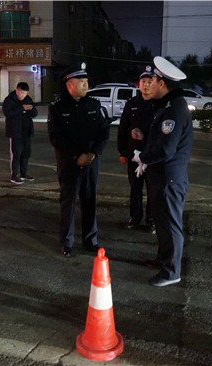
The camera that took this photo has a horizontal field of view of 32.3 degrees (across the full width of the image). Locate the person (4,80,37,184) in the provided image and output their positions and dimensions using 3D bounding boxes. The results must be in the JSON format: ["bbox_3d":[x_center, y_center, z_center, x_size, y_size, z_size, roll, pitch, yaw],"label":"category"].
[{"bbox_3d":[-1.545,-0.865,6.550,0.420,1.710,0.560,10,15,35],"label":"person"}]

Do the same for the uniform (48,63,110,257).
[{"bbox_3d":[-0.269,-0.210,3.524,0.580,1.810,0.360,-2,14,-7],"label":"uniform"}]

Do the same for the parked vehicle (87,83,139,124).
[{"bbox_3d":[1.044,-3.619,17.000,5.100,1.850,1.800,-1,13,-10],"label":"parked vehicle"}]

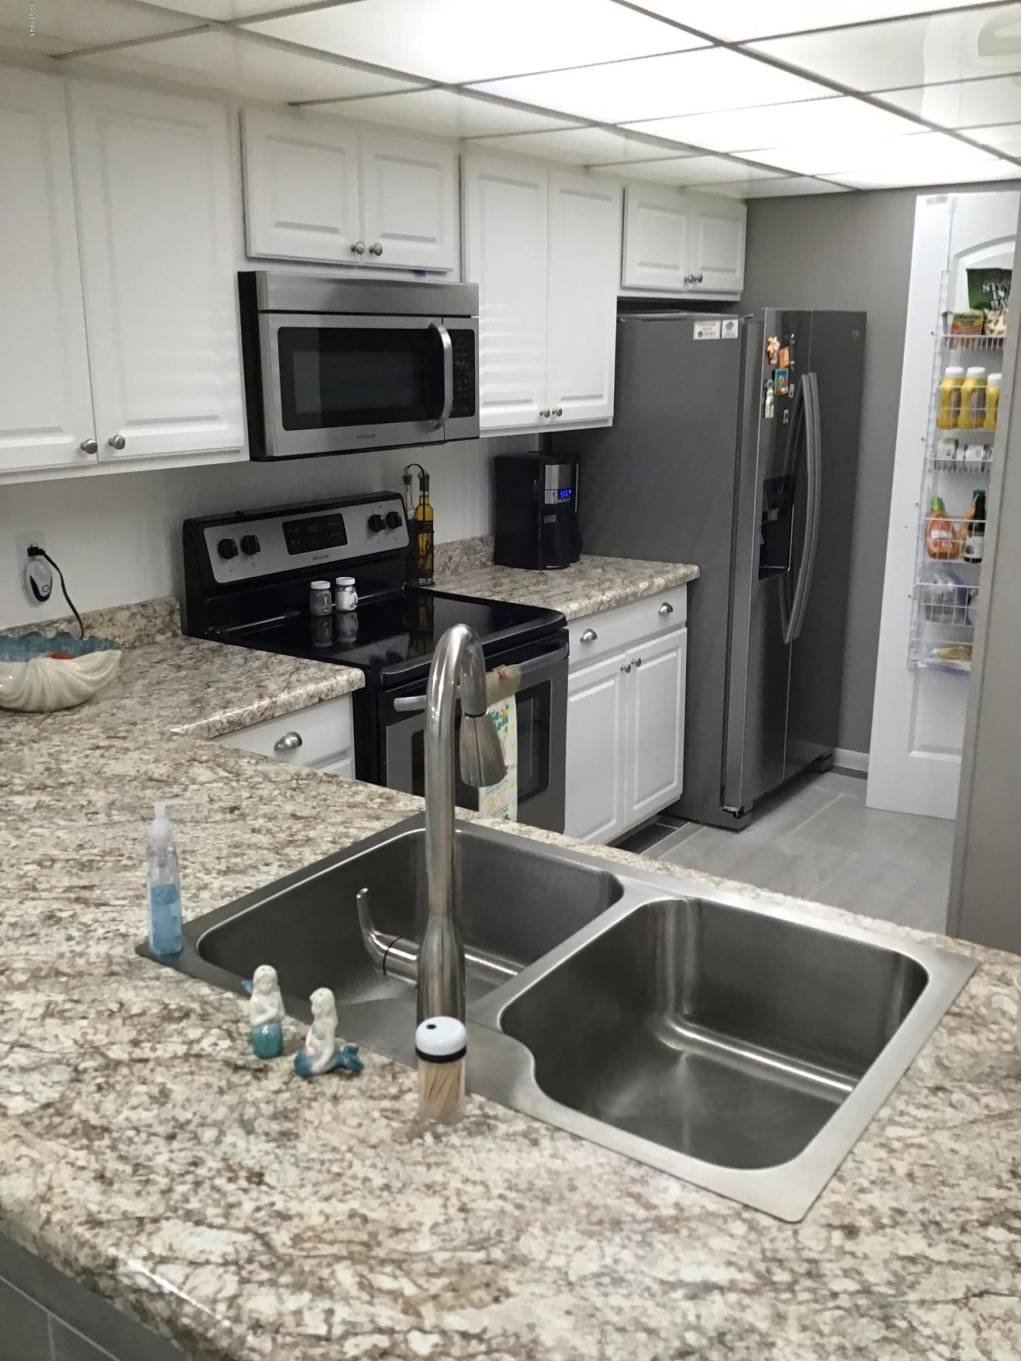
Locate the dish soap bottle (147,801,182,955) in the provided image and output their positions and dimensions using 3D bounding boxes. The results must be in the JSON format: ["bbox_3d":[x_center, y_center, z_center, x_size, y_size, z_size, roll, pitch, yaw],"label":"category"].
[{"bbox_3d":[-0.422,0.234,1.471,0.043,0.187,0.037,-12,20,-37],"label":"dish soap bottle"}]

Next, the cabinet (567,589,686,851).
[{"bbox_3d":[0.098,0.131,3.914,0.613,0.876,0.790,11,19,34],"label":"cabinet"}]

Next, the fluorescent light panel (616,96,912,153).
[{"bbox_3d":[0.660,-1.351,2.975,0.601,0.025,0.581,11,19,35],"label":"fluorescent light panel"}]

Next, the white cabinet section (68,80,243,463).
[{"bbox_3d":[-0.818,-0.826,2.550,0.324,0.735,0.405,12,19,34],"label":"white cabinet section"}]

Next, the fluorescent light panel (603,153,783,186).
[{"bbox_3d":[0.585,-1.569,3.753,0.433,0.020,0.597,11,19,34],"label":"fluorescent light panel"}]

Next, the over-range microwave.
[{"bbox_3d":[-0.456,-0.792,3.050,0.405,0.399,0.768,11,19,34],"label":"over-range microwave"}]

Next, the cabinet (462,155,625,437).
[{"bbox_3d":[-0.024,-1.136,3.647,0.328,0.756,0.784,11,19,34],"label":"cabinet"}]

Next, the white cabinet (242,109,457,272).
[{"bbox_3d":[-0.480,-1.171,2.981,0.325,0.335,0.740,11,19,35],"label":"white cabinet"}]

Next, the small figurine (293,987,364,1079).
[{"bbox_3d":[-0.186,0.357,1.237,0.066,0.080,0.038,-8,18,-26],"label":"small figurine"}]

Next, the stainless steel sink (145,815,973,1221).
[{"bbox_3d":[0.048,0.421,1.462,0.838,0.206,0.552,10,19,34],"label":"stainless steel sink"}]

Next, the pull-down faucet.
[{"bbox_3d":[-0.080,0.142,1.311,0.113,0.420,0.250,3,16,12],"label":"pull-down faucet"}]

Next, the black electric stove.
[{"bbox_3d":[-0.318,0.155,3.253,0.680,1.202,0.760,11,19,35],"label":"black electric stove"}]

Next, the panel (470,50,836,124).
[{"bbox_3d":[0.304,-1.222,2.507,0.600,0.020,0.597,11,19,34],"label":"panel"}]

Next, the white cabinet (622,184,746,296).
[{"bbox_3d":[0.479,-1.511,4.226,0.315,0.350,0.875,11,19,35],"label":"white cabinet"}]

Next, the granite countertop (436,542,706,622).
[{"bbox_3d":[0.113,-0.350,3.773,0.650,0.126,0.799,11,19,34],"label":"granite countertop"}]

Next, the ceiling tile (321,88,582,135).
[{"bbox_3d":[-0.130,-1.306,2.816,0.406,0.025,0.590,11,19,35],"label":"ceiling tile"}]

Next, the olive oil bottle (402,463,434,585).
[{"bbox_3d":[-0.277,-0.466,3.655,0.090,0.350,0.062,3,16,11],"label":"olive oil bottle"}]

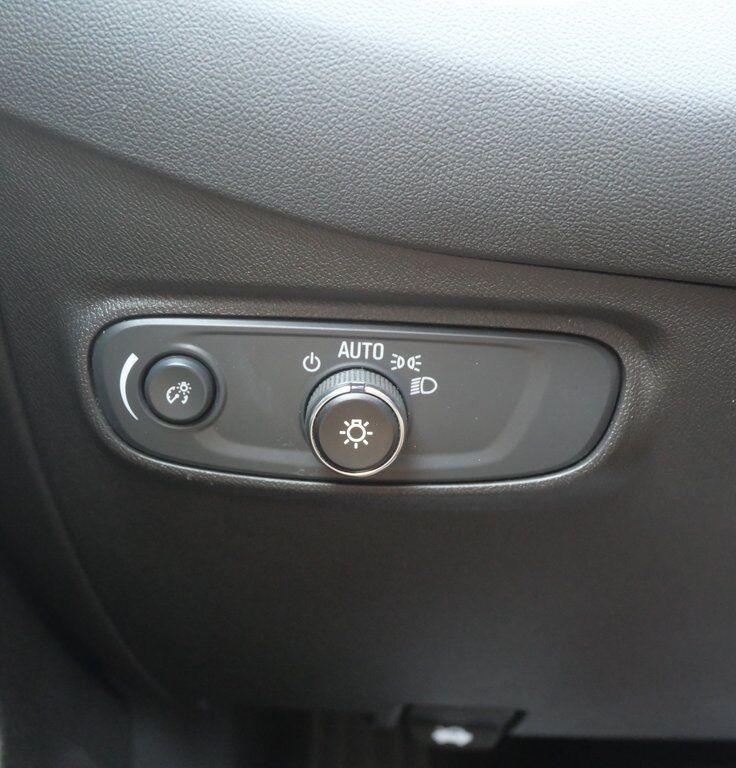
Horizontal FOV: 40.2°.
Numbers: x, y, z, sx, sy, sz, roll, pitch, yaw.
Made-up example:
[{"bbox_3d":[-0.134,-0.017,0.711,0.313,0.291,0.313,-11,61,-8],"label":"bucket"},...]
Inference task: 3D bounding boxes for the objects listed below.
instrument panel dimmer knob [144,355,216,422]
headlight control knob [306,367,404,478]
[{"bbox_3d":[-0.061,0.002,0.323,0.022,0.022,0.006,2,18,-1],"label":"instrument panel dimmer knob"},{"bbox_3d":[-0.004,0.013,0.319,0.033,0.033,0.016,2,18,-1],"label":"headlight control knob"}]

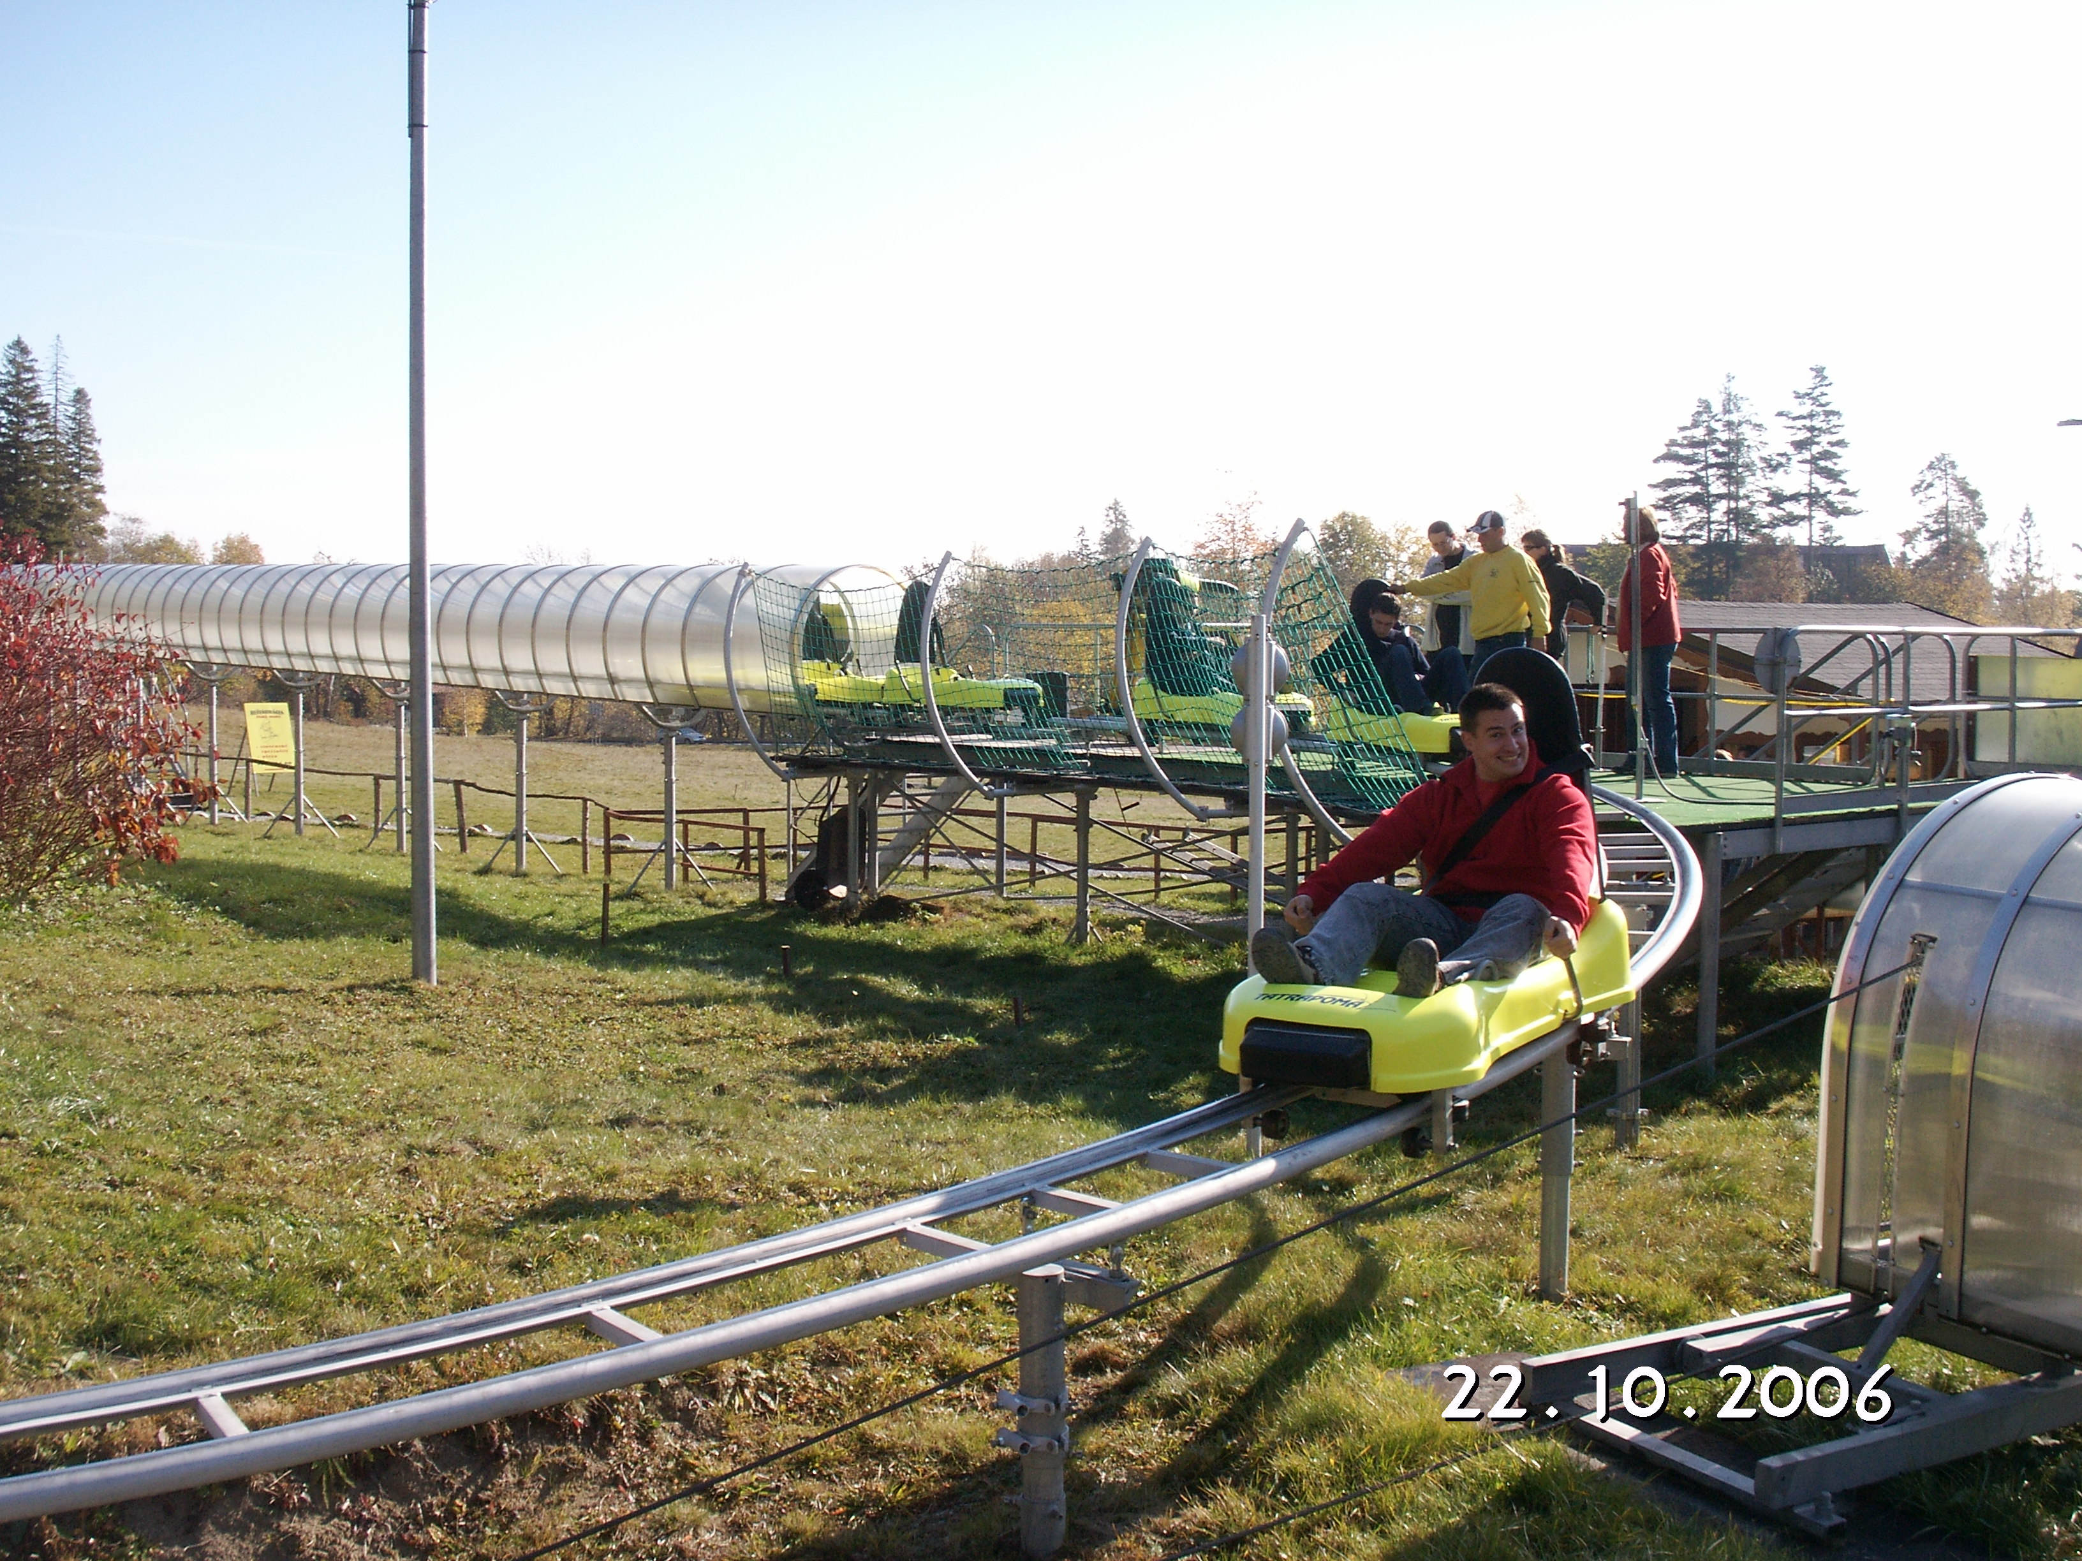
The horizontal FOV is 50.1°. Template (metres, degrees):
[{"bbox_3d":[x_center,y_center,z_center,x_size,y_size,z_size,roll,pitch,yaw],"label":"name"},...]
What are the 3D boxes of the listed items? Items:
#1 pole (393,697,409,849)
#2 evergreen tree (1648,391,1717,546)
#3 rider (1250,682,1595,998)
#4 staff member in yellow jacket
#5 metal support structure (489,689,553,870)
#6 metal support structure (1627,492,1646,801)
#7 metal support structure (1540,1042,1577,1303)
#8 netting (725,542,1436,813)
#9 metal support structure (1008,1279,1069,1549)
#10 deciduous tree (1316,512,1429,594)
[{"bbox_3d":[-6.471,-0.058,22.500,0.120,1.600,0.120,-2,4,-39],"label":"pole"},{"bbox_3d":[31.043,-11.473,105.000,4.800,13.500,4.800,1,4,17],"label":"evergreen tree"},{"bbox_3d":[1.015,0.152,5.680,0.800,0.800,1.000,4,5,40],"label":"rider"},{"bbox_3d":[2.619,-0.820,13.600,0.620,1.680,0.750,4,5,41],"label":"staff member in yellow jacket"},{"bbox_3d":[-4.733,0.037,20.300,0.660,1.670,0.200,-2,4,-39],"label":"metal support structure"},{"bbox_3d":[3.134,-0.706,11.700,0.070,1.620,0.060,2,3,23],"label":"metal support structure"},{"bbox_3d":[1.250,0.948,5.380,0.083,0.615,0.083,1,3,13],"label":"metal support structure"},{"bbox_3d":[-0.200,-0.710,13.850,0.600,1.420,6.800,-2,4,-33],"label":"netting"},{"bbox_3d":[-0.003,1.130,3.970,0.100,0.515,0.095,0,3,0],"label":"metal support structure"},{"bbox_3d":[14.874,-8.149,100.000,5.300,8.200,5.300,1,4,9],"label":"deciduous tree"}]

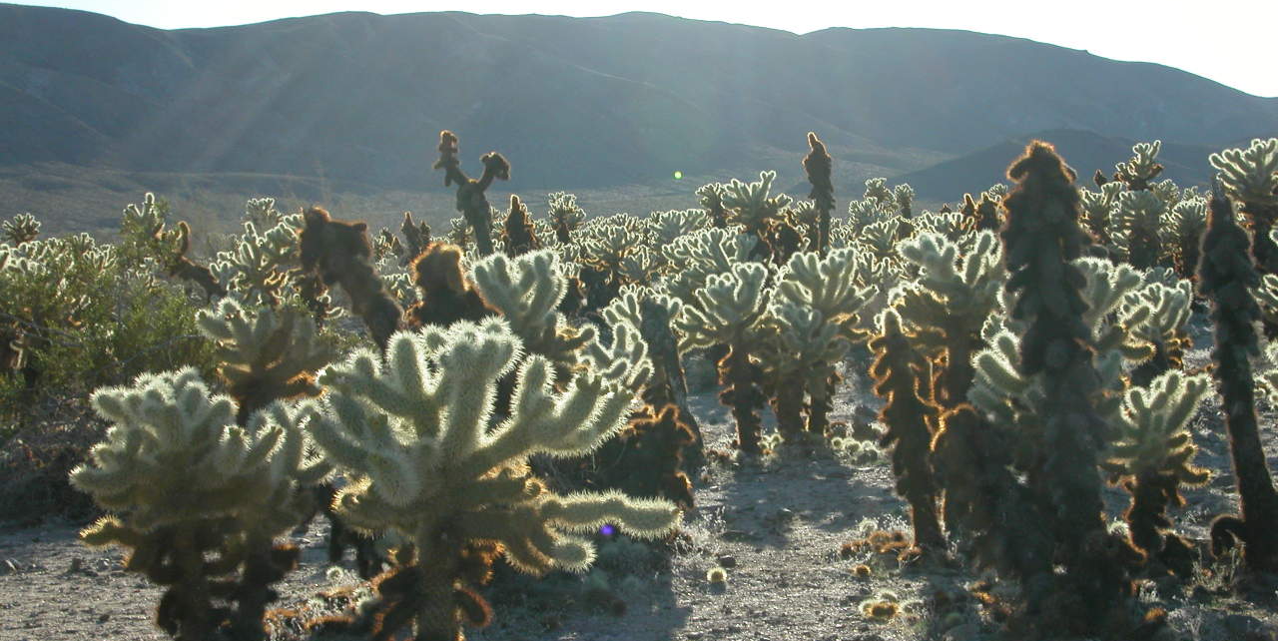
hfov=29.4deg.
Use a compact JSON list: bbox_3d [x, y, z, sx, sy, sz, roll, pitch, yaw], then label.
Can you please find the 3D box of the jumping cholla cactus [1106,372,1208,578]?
[{"bbox_3d":[2.273,0.642,10.700,0.480,0.850,0.460,0,2,0],"label":"jumping cholla cactus"}]

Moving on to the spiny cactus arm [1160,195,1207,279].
[{"bbox_3d":[7.614,-1.149,34.000,0.720,1.180,0.700,0,2,0],"label":"spiny cactus arm"}]

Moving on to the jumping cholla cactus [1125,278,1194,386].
[{"bbox_3d":[3.732,0.118,17.500,0.520,0.880,0.480,0,3,0],"label":"jumping cholla cactus"}]

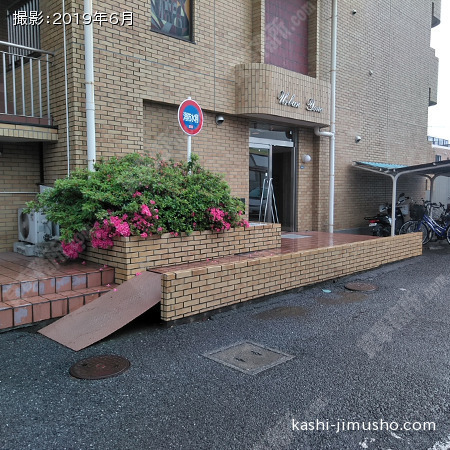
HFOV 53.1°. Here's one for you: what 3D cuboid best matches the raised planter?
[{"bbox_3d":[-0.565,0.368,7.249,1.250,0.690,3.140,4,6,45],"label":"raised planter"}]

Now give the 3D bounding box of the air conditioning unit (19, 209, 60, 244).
[{"bbox_3d":[-3.029,0.014,7.262,0.300,0.560,0.750,-5,6,-45],"label":"air conditioning unit"}]

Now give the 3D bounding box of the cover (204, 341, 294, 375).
[{"bbox_3d":[0.217,1.179,4.018,0.600,0.030,0.550,4,6,45],"label":"cover"}]

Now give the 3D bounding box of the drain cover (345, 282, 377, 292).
[{"bbox_3d":[2.067,0.939,6.847,0.500,0.035,0.500,0,4,0],"label":"drain cover"}]

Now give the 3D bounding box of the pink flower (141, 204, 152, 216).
[{"bbox_3d":[-1.054,-0.195,6.050,0.160,0.160,0.130,-1,5,-10],"label":"pink flower"}]

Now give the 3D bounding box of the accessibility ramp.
[{"bbox_3d":[-1.200,0.872,4.990,0.880,0.450,1.500,4,6,45],"label":"accessibility ramp"}]

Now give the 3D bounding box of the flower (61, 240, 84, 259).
[{"bbox_3d":[-2.081,0.334,6.150,0.320,0.240,0.250,-2,5,-19],"label":"flower"}]

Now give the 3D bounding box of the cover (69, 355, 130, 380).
[{"bbox_3d":[-1.048,1.189,3.784,0.500,0.030,0.500,0,4,0],"label":"cover"}]

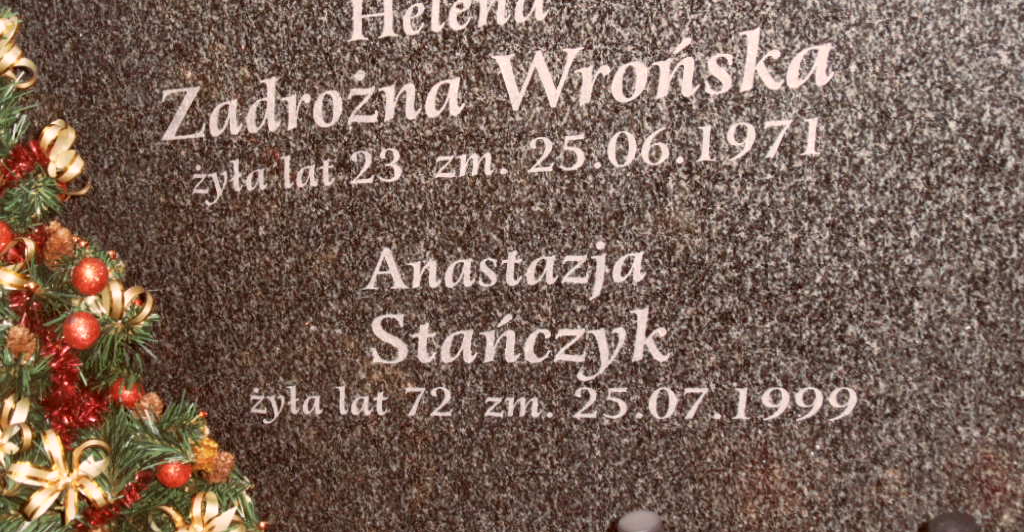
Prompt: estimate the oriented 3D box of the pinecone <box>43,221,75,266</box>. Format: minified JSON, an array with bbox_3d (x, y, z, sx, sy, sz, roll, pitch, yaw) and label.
[{"bbox_3d":[-0.343,-0.017,1.120,0.024,0.035,0.024,-11,18,-6],"label":"pinecone"}]

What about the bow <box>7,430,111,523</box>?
[{"bbox_3d":[-0.328,0.152,1.070,0.074,0.066,0.036,-13,-9,-14],"label":"bow"}]

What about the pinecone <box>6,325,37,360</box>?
[{"bbox_3d":[-0.361,0.056,1.090,0.023,0.027,0.023,-19,24,-17],"label":"pinecone"}]

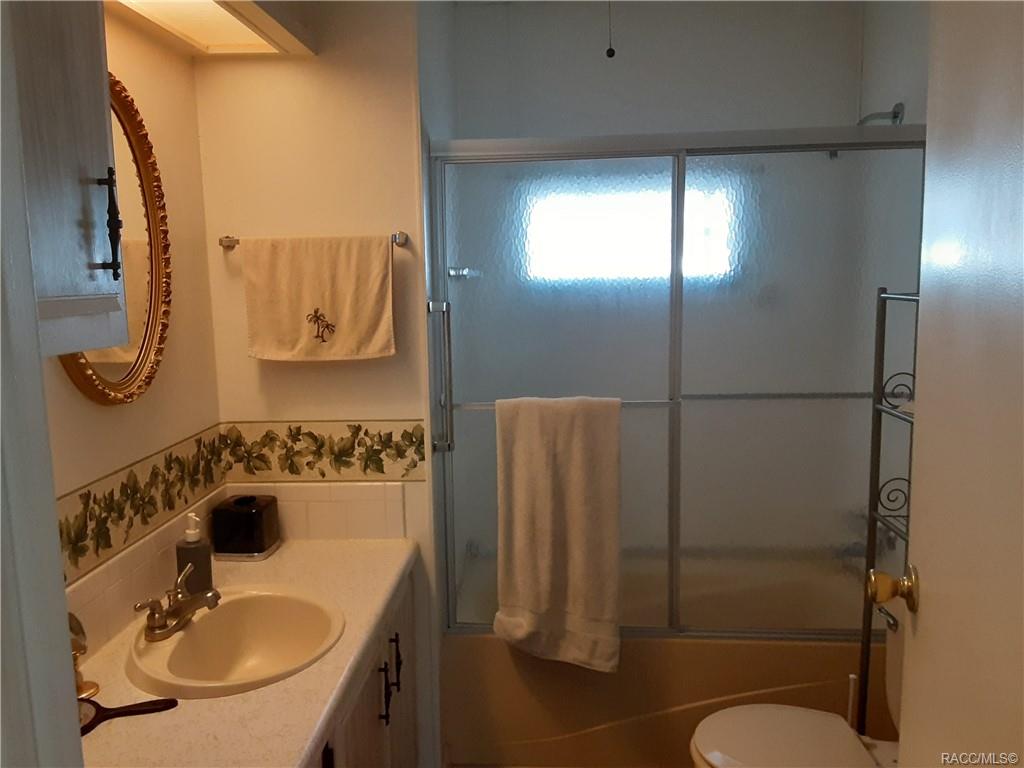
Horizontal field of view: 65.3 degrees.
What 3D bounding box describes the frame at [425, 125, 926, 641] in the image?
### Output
[{"bbox_3d":[0.455,0.036,2.254,1.345,1.440,0.075,0,8,4],"label":"frame"}]

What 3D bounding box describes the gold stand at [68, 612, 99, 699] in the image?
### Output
[{"bbox_3d":[-0.780,0.476,1.420,0.076,0.160,0.076,0,8,4],"label":"gold stand"}]

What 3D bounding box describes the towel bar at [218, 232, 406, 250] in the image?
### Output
[{"bbox_3d":[-0.509,-0.370,2.072,0.490,0.041,0.070,0,8,4],"label":"towel bar"}]

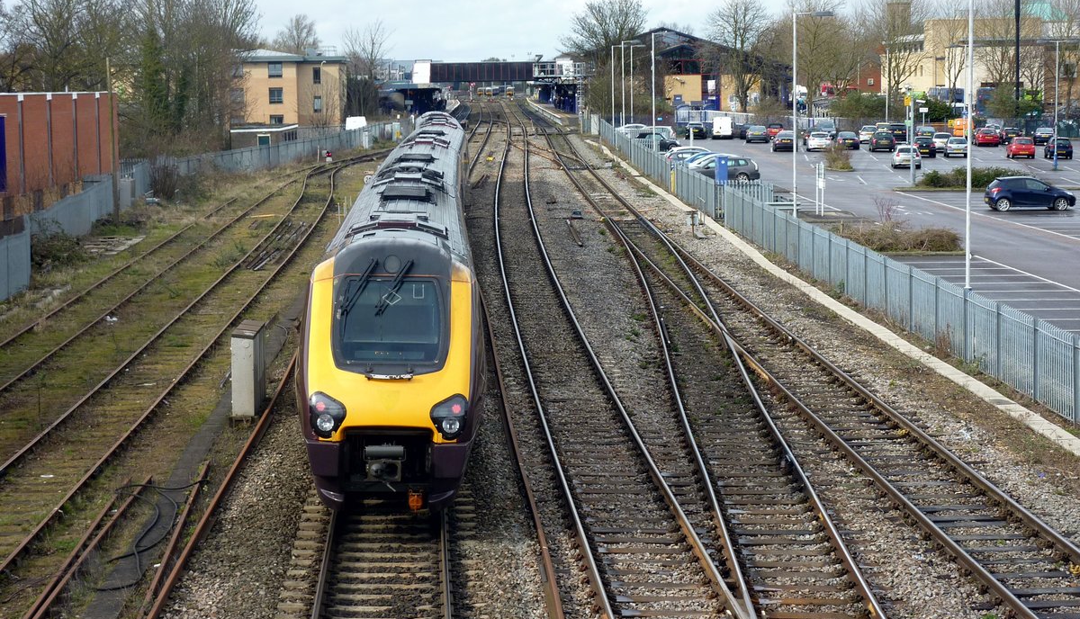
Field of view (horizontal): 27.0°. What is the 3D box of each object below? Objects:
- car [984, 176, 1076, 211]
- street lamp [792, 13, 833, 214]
[{"bbox_3d":[21.535,-5.168,98.720,3.900,1.475,1.700,-1,6,-5],"label":"car"},{"bbox_3d":[9.286,-6.105,76.300,1.400,8.170,0.330,-1,6,-2],"label":"street lamp"}]

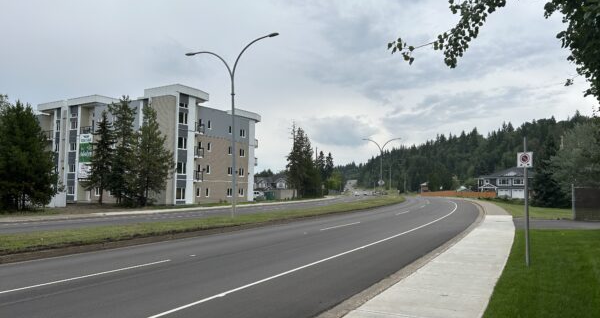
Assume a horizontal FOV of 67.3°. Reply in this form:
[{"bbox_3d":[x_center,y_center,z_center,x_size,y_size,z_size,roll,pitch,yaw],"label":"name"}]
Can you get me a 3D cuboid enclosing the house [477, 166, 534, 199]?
[{"bbox_3d":[53.524,6.146,117.313,15.000,8.268,11.500,-1,-5,20],"label":"house"}]

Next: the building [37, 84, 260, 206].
[{"bbox_3d":[-21.782,-0.723,66.925,25.113,14.260,19.416,-1,-5,25],"label":"building"}]

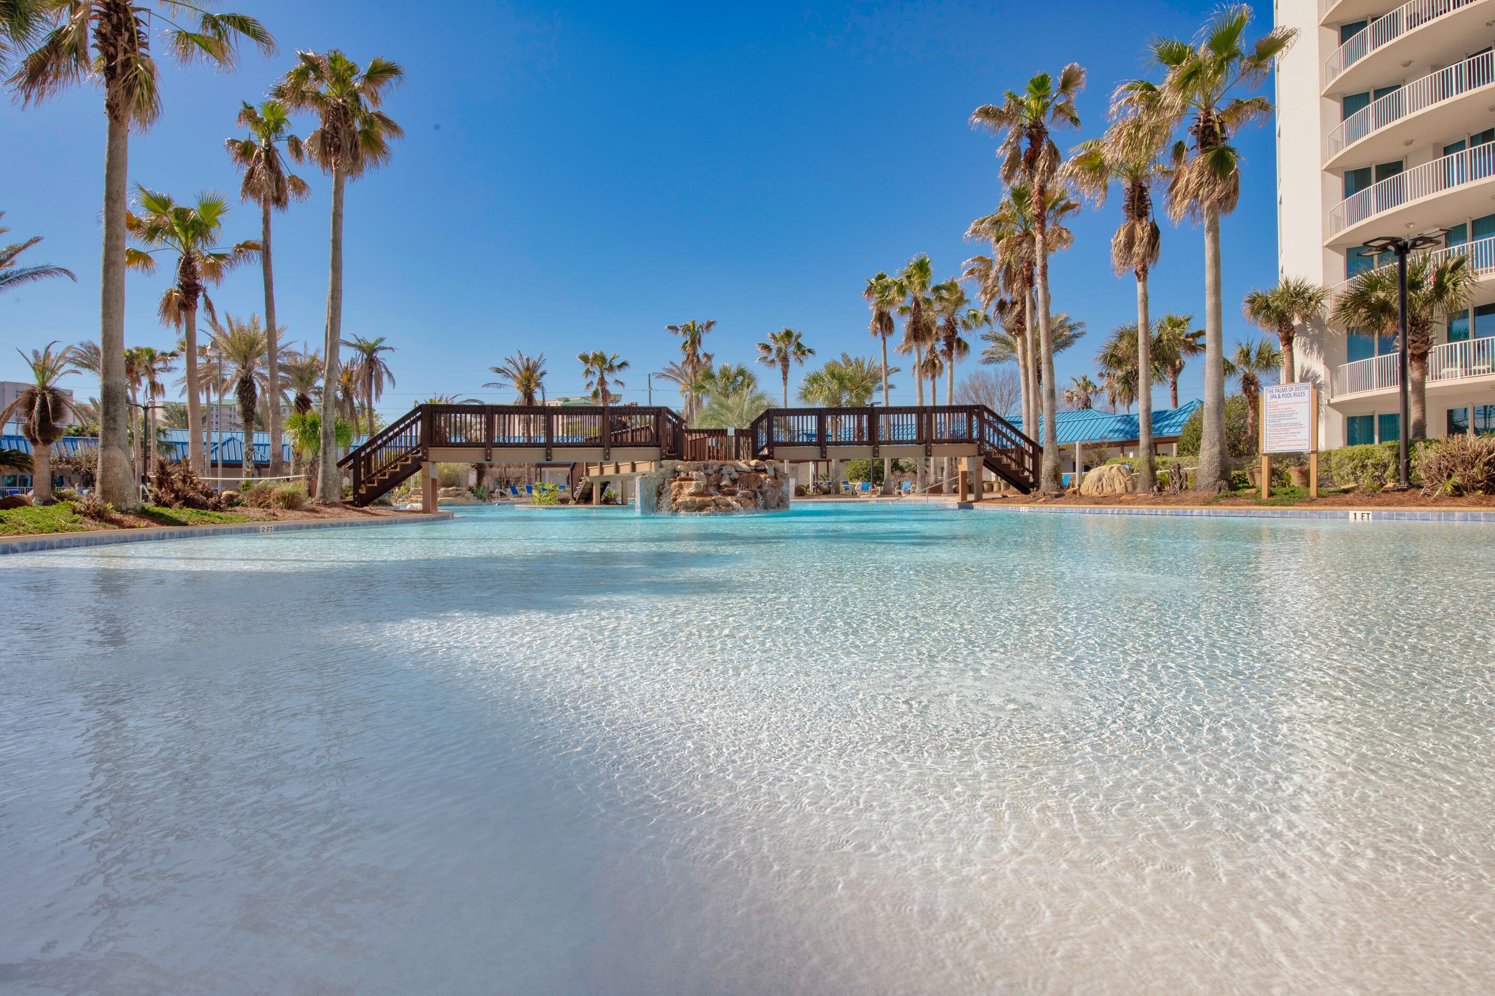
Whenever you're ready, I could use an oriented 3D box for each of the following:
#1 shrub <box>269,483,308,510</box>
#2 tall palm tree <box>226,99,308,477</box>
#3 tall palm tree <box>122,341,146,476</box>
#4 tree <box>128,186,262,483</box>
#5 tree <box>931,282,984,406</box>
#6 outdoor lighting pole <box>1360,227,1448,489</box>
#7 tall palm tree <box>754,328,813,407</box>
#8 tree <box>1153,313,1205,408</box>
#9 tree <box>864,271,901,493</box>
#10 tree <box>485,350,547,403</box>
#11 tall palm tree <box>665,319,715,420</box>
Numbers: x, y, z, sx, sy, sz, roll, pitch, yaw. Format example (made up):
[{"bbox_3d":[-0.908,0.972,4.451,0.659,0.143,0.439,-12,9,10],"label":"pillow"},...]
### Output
[{"bbox_3d":[-9.774,-0.025,16.800,0.820,0.597,0.750,-1,0,0],"label":"shrub"},{"bbox_3d":[-15.192,-6.294,25.000,2.600,12.737,2.500,-1,0,0],"label":"tall palm tree"},{"bbox_3d":[-38.119,-4.808,49.000,2.400,9.398,2.400,-1,0,0],"label":"tall palm tree"},{"bbox_3d":[-17.268,-4.752,24.500,4.100,9.870,4.100,-1,0,0],"label":"tree"},{"bbox_3d":[10.555,-5.587,39.500,2.900,10.706,2.800,-1,0,0],"label":"tree"},{"bbox_3d":[11.863,-2.529,14.217,1.260,4.679,1.260,-1,0,0],"label":"outdoor lighting pole"},{"bbox_3d":[2.322,-5.478,49.000,3.700,10.230,3.700,-1,0,0],"label":"tall palm tree"},{"bbox_3d":[25.626,-5.846,47.025,2.972,10.300,2.972,-1,0,0],"label":"tree"},{"bbox_3d":[6.928,-5.909,40.000,2.200,11.286,2.200,-1,0,0],"label":"tree"},{"bbox_3d":[-13.486,-4.564,46.000,3.700,8.040,3.700,-1,0,0],"label":"tree"},{"bbox_3d":[-3.381,-5.508,48.029,3.119,10.734,3.119,-1,0,0],"label":"tall palm tree"}]

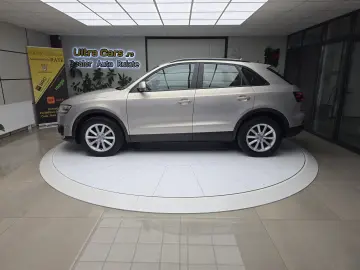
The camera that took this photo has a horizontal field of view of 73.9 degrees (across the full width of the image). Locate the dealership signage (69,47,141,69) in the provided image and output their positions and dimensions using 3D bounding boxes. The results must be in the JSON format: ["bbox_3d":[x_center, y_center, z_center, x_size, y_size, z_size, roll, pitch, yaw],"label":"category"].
[{"bbox_3d":[-2.270,-2.332,7.253,2.100,0.600,0.070,0,14,1],"label":"dealership signage"}]

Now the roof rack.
[{"bbox_3d":[0.520,-1.325,4.411,1.400,0.090,1.100,0,14,0],"label":"roof rack"}]

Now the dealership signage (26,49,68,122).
[{"bbox_3d":[-3.545,-1.248,6.500,0.860,2.060,0.120,-4,14,-16],"label":"dealership signage"}]

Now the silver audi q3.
[{"bbox_3d":[0.000,-0.602,4.610,4.385,1.600,1.860,0,14,0],"label":"silver audi q3"}]

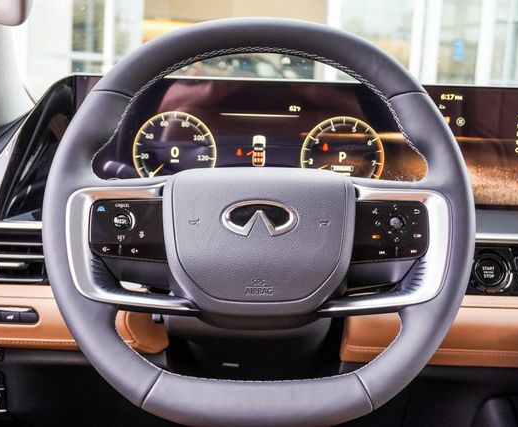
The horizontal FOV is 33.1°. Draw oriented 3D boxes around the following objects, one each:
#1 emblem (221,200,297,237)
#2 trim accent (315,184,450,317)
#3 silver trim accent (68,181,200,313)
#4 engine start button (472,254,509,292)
[{"bbox_3d":[0.001,0.004,0.772,0.067,0.030,0.009,2,-15,0],"label":"emblem"},{"bbox_3d":[0.110,0.033,0.772,0.113,0.111,0.035,2,-14,0],"label":"trim accent"},{"bbox_3d":[-0.111,0.032,0.772,0.112,0.111,0.035,2,-14,0],"label":"silver trim accent"},{"bbox_3d":[0.240,0.062,0.905,0.038,0.038,0.014,2,3,0],"label":"engine start button"}]

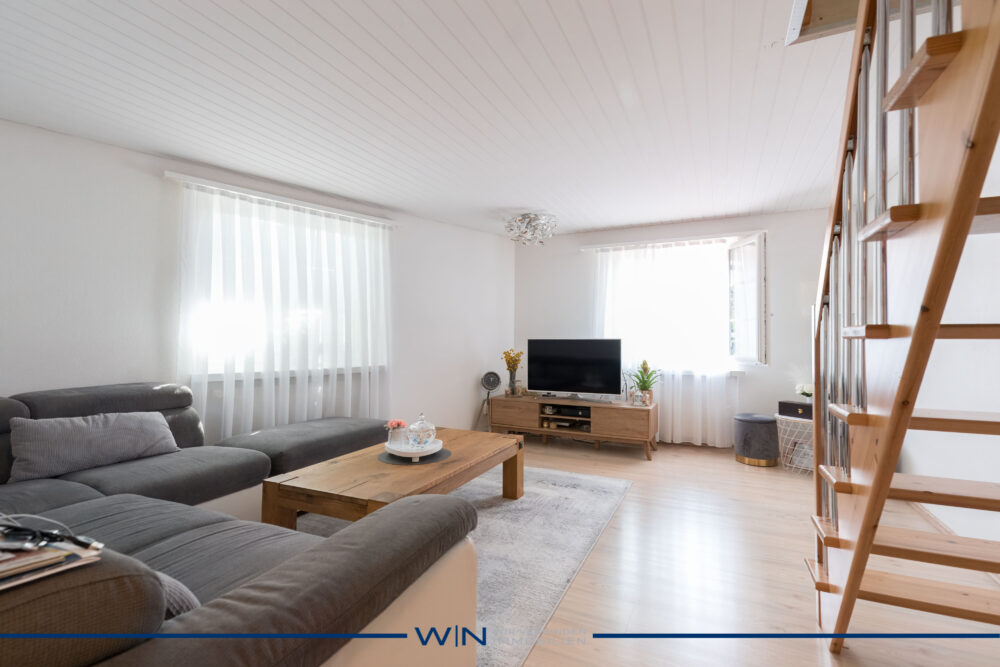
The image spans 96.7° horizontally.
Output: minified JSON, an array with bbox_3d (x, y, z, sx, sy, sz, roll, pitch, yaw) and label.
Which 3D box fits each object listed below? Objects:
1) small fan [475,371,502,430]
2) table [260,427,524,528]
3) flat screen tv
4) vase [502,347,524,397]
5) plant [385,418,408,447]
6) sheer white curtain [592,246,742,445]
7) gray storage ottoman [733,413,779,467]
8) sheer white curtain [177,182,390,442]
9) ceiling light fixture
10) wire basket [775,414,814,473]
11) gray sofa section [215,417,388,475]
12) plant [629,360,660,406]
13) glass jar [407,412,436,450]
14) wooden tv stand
[{"bbox_3d":[-0.126,0.790,4.874,0.360,0.766,0.330,0,0,-6],"label":"small fan"},{"bbox_3d":[-0.490,0.950,2.696,0.762,0.444,1.517,0,-1,25],"label":"table"},{"bbox_3d":[0.801,0.356,4.875,1.026,0.585,0.082,0,-1,19],"label":"flat screen tv"},{"bbox_3d":[0.153,0.444,5.036,0.240,0.547,0.240,0,0,0],"label":"vase"},{"bbox_3d":[-0.625,0.596,2.692,0.140,0.163,0.130,0,0,-11],"label":"plant"},{"bbox_3d":[1.804,0.100,4.945,1.497,2.190,0.125,0,-1,22],"label":"sheer white curtain"},{"bbox_3d":[2.340,0.965,4.063,0.347,0.406,0.347,0,0,26],"label":"gray storage ottoman"},{"bbox_3d":[-1.717,0.022,3.814,1.704,2.249,0.125,1,-1,-43],"label":"sheer white curtain"},{"bbox_3d":[0.322,-1.071,4.704,0.530,0.302,0.530,0,0,0],"label":"ceiling light fixture"},{"bbox_3d":[2.750,0.980,3.990,0.471,0.463,0.471,0,-1,25],"label":"wire basket"},{"bbox_3d":[-1.375,0.948,3.324,0.740,0.430,1.120,0,0,30],"label":"gray sofa section"},{"bbox_3d":[1.471,0.501,4.525,0.279,0.452,0.260,0,-1,27],"label":"plant"},{"bbox_3d":[-0.472,0.572,2.670,0.165,0.211,0.165,0,0,-11],"label":"glass jar"},{"bbox_3d":[0.757,0.972,4.787,1.713,0.487,0.423,0,-1,27],"label":"wooden tv stand"}]

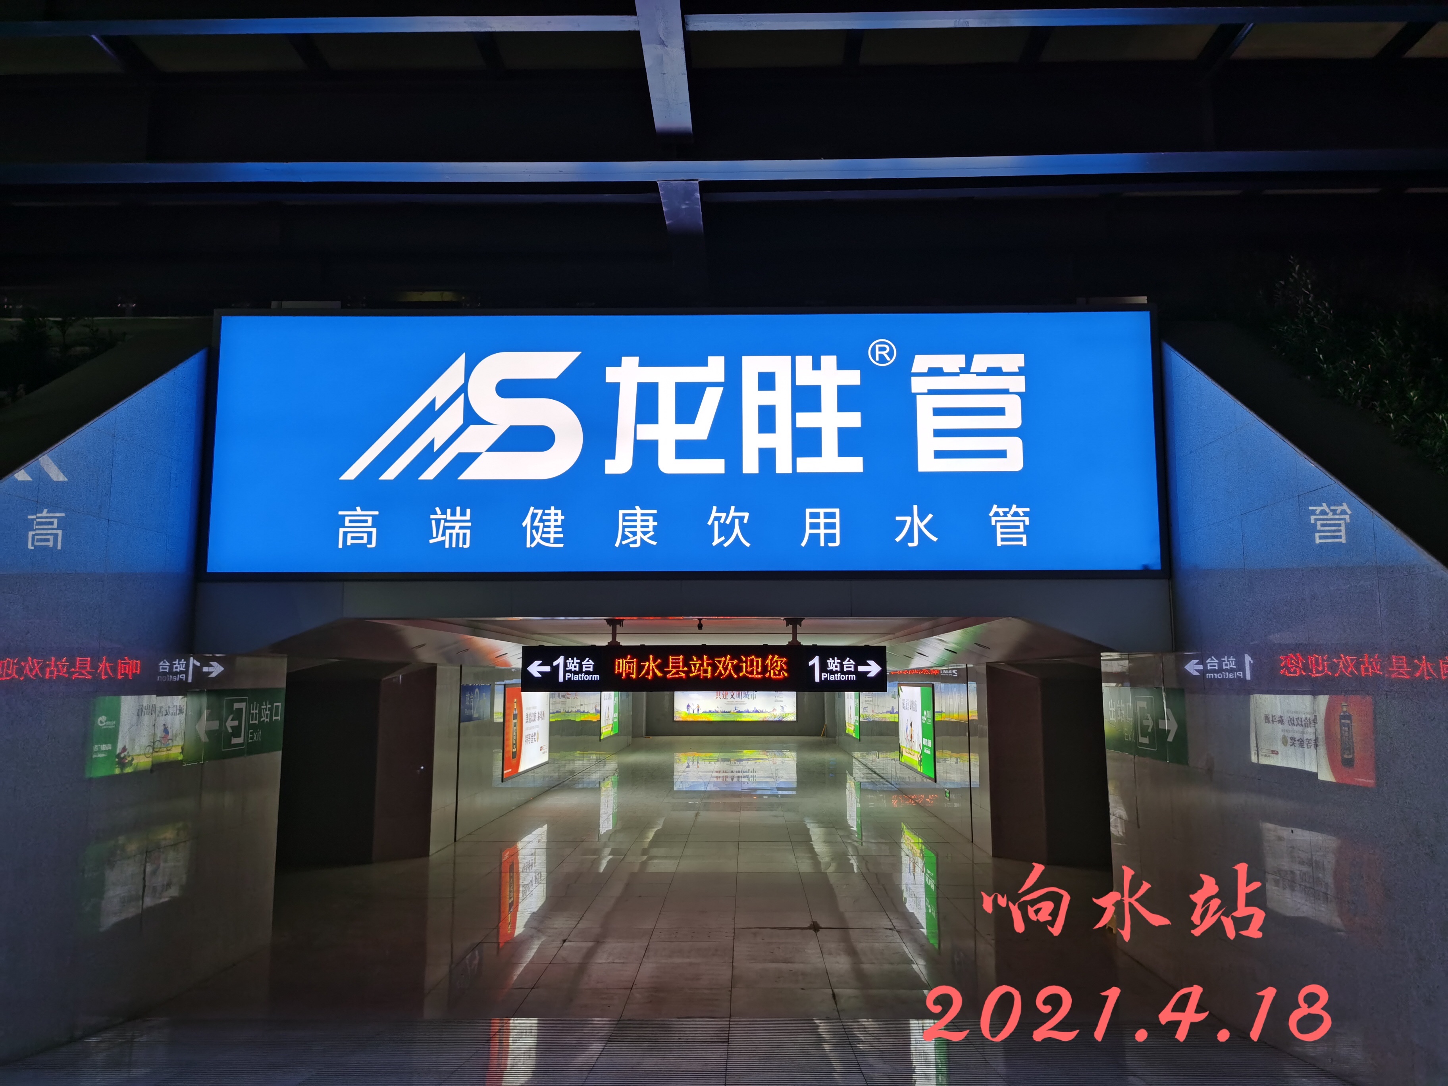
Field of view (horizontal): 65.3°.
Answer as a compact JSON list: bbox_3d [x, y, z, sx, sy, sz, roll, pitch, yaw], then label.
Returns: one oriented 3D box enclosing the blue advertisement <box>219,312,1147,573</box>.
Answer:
[{"bbox_3d":[-0.320,-0.828,9.355,7.830,2.256,0.200,0,-7,1],"label":"blue advertisement"}]

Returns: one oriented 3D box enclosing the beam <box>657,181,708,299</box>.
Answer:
[{"bbox_3d":[-0.313,-2.717,9.782,0.314,0.300,2.616,0,-7,1],"label":"beam"}]

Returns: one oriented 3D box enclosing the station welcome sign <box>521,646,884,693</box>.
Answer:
[{"bbox_3d":[-0.228,1.528,13.676,4.453,0.576,0.200,0,-7,1],"label":"station welcome sign"}]

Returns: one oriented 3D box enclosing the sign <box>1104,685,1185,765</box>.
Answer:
[{"bbox_3d":[3.623,1.578,9.944,0.060,0.593,2.066,0,-7,1],"label":"sign"}]

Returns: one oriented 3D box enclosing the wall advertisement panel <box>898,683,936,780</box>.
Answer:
[{"bbox_3d":[3.867,3.730,22.863,0.120,1.739,4.871,0,-7,1],"label":"wall advertisement panel"}]

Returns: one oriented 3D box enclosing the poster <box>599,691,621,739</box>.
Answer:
[{"bbox_3d":[-3.633,5.402,36.600,0.120,1.734,4.920,0,-7,1],"label":"poster"}]

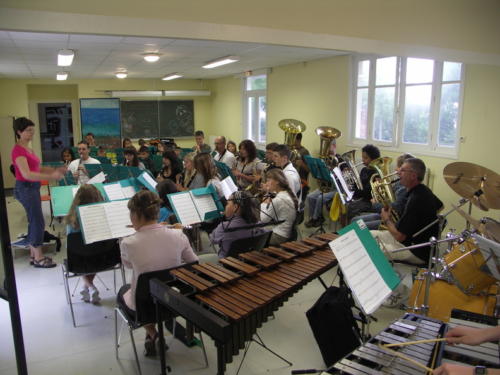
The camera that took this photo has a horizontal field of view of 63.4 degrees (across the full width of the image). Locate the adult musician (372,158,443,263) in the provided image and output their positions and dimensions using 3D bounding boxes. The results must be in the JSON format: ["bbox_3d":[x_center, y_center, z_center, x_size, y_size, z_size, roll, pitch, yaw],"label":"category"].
[{"bbox_3d":[1.281,0.387,3.534,0.790,1.300,0.550,3,11,19],"label":"adult musician"}]

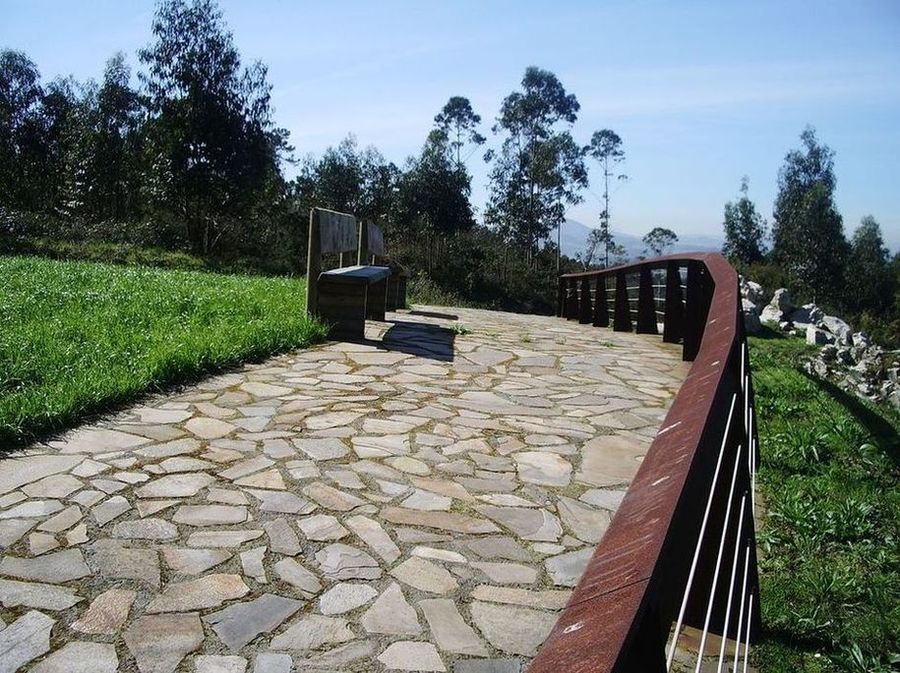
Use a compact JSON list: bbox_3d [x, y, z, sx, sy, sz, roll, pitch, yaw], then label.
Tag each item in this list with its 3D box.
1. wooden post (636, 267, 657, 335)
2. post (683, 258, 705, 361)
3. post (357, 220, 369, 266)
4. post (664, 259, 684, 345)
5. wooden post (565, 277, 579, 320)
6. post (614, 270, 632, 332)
[{"bbox_3d":[2.570,-0.474,11.800,0.240,0.910,0.120,1,6,2],"label":"wooden post"},{"bbox_3d":[2.296,-0.237,8.450,0.240,0.910,0.120,2,6,11],"label":"post"},{"bbox_3d":[-0.895,-0.726,9.300,0.090,0.900,0.100,1,6,0],"label":"post"},{"bbox_3d":[2.524,-0.380,10.150,0.240,0.910,0.120,2,6,6],"label":"post"},{"bbox_3d":[2.587,-0.803,19.200,0.240,0.910,0.120,1,6,2],"label":"wooden post"},{"bbox_3d":[2.596,-0.524,13.600,0.240,0.910,0.120,1,6,2],"label":"post"}]

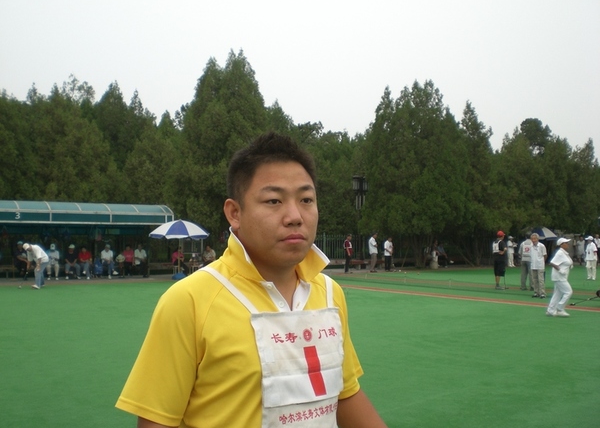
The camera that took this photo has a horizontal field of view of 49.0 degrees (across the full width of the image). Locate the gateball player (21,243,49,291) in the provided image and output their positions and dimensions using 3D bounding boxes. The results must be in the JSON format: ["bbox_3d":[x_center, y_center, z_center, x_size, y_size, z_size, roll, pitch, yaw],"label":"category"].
[{"bbox_3d":[-8.076,1.575,20.171,0.820,1.390,0.520,0,-2,-13],"label":"gateball player"}]

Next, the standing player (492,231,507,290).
[{"bbox_3d":[6.031,1.390,19.891,0.440,1.750,0.500,1,-2,-23],"label":"standing player"}]

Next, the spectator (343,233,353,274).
[{"bbox_3d":[2.046,1.679,27.925,0.380,1.650,0.460,-1,-2,21],"label":"spectator"}]

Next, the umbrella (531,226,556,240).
[{"bbox_3d":[14.638,1.888,40.271,2.200,2.150,2.200,0,-2,0],"label":"umbrella"}]

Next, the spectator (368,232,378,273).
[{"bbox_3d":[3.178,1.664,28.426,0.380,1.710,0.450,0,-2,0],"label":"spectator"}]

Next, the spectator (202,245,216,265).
[{"bbox_3d":[-3.584,1.845,25.818,0.750,1.190,0.520,2,-2,-41],"label":"spectator"}]

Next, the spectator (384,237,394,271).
[{"bbox_3d":[3.967,1.782,29.347,0.380,1.530,0.460,-1,-2,42],"label":"spectator"}]

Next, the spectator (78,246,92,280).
[{"bbox_3d":[-7.555,1.685,23.253,0.500,1.180,0.680,1,-2,-23],"label":"spectator"}]

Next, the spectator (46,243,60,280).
[{"bbox_3d":[-8.906,1.735,23.819,0.500,1.290,0.750,1,-2,-16],"label":"spectator"}]

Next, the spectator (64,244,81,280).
[{"bbox_3d":[-8.288,1.753,24.069,0.520,1.270,0.750,0,-2,-14],"label":"spectator"}]

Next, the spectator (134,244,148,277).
[{"bbox_3d":[-5.861,1.711,24.318,0.500,1.220,0.680,1,-2,-23],"label":"spectator"}]

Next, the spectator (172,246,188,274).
[{"bbox_3d":[-4.777,1.884,26.417,0.740,1.150,0.460,0,-2,12],"label":"spectator"}]

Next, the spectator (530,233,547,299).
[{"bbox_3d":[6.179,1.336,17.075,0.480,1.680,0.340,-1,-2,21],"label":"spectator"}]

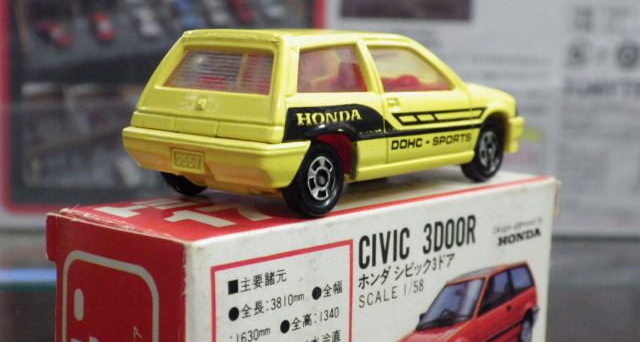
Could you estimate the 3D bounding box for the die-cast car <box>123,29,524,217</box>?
[{"bbox_3d":[0.004,-0.009,0.168,0.028,0.024,0.067,8,11,39],"label":"die-cast car"}]

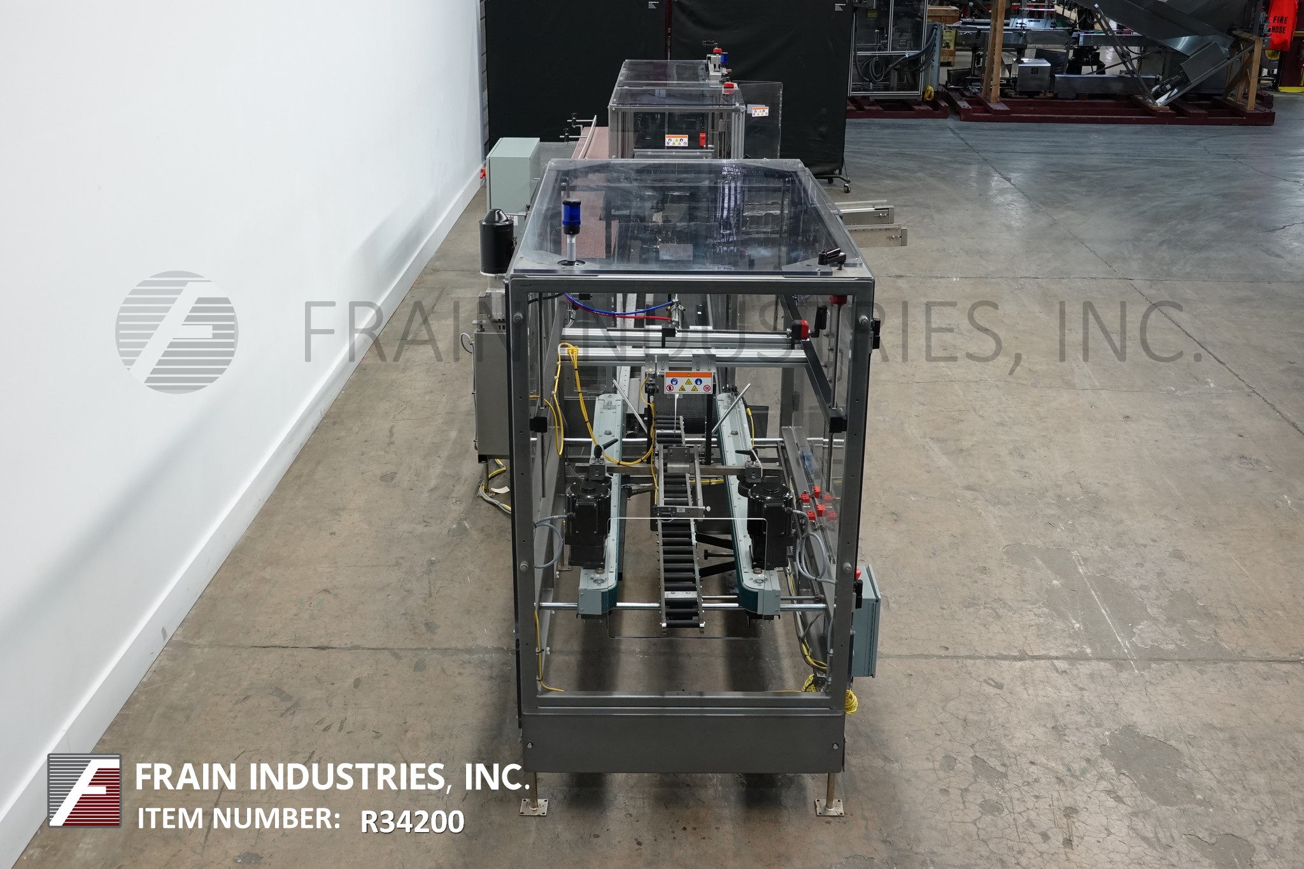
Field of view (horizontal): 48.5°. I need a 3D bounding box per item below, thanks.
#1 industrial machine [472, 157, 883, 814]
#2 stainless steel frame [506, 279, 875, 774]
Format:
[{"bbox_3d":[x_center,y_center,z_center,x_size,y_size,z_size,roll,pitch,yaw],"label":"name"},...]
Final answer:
[{"bbox_3d":[0.107,-0.003,6.031,1.410,2.151,2.300,0,20,-1],"label":"industrial machine"},{"bbox_3d":[0.115,0.068,5.737,1.180,1.840,1.700,0,20,-1],"label":"stainless steel frame"}]

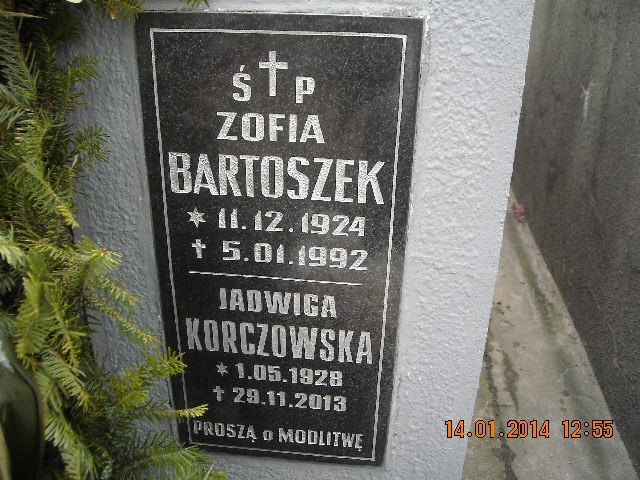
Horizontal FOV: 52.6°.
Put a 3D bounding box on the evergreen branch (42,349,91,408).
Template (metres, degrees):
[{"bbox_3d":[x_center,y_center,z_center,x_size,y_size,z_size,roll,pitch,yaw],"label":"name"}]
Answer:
[{"bbox_3d":[-0.317,0.173,0.810,0.034,0.088,0.028,-40,13,-24],"label":"evergreen branch"}]

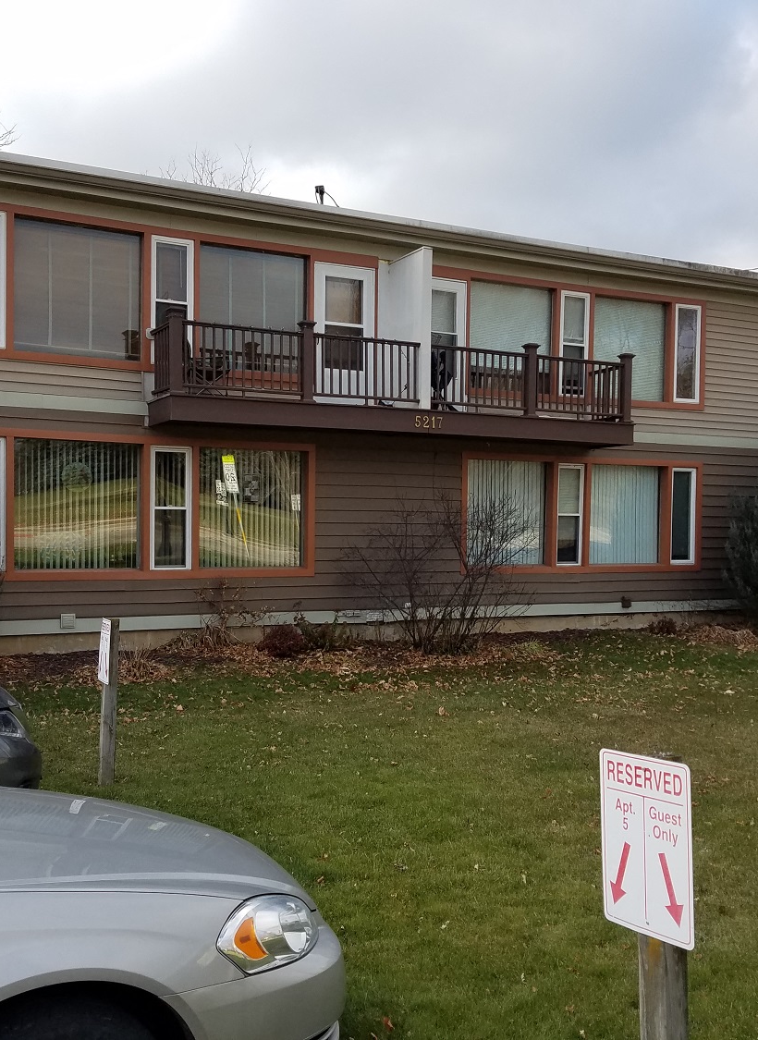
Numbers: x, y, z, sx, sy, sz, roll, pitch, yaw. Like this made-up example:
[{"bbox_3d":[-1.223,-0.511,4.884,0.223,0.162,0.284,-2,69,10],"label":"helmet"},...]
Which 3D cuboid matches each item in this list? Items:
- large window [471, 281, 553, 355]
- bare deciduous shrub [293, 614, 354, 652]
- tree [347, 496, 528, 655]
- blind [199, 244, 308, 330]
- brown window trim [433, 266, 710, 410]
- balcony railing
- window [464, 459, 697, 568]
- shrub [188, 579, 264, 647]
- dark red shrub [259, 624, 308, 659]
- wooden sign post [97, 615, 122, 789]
[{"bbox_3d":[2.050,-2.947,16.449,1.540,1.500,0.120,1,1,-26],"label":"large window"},{"bbox_3d":[-0.772,1.558,14.403,0.730,0.480,0.600,1,1,-26],"label":"bare deciduous shrub"},{"bbox_3d":[0.809,0.726,14.541,2.300,2.150,1.800,1,1,-26],"label":"tree"},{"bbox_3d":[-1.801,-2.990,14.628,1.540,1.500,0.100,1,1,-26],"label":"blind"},{"bbox_3d":[3.057,-2.842,16.683,5.743,1.883,0.160,1,0,-27],"label":"brown window trim"},{"bbox_3d":[0.450,-2.039,14.778,7.209,1.063,0.942,1,0,-27],"label":"balcony railing"},{"bbox_3d":[3.479,-0.065,17.136,4.850,1.900,0.150,1,1,-26],"label":"window"},{"bbox_3d":[-2.045,1.269,13.943,0.880,0.900,0.700,1,1,-26],"label":"shrub"},{"bbox_3d":[-1.271,1.625,13.883,0.600,0.440,0.550,1,1,0],"label":"dark red shrub"},{"bbox_3d":[-1.962,1.330,7.590,0.100,1.230,0.300,4,-1,-27],"label":"wooden sign post"}]

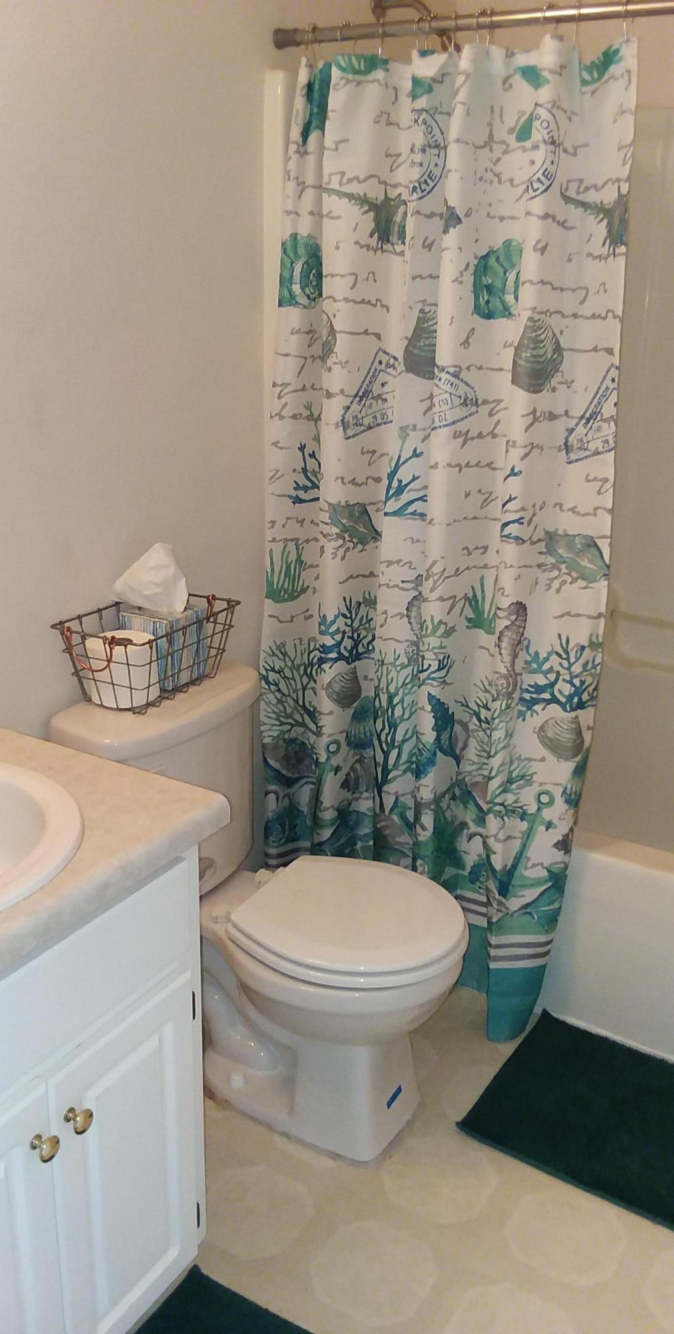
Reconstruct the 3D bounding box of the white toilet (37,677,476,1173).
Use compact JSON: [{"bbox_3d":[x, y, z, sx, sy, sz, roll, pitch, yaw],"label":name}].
[{"bbox_3d":[-0.109,0.453,2.035,0.688,0.743,0.455,13,22,29],"label":"white toilet"}]

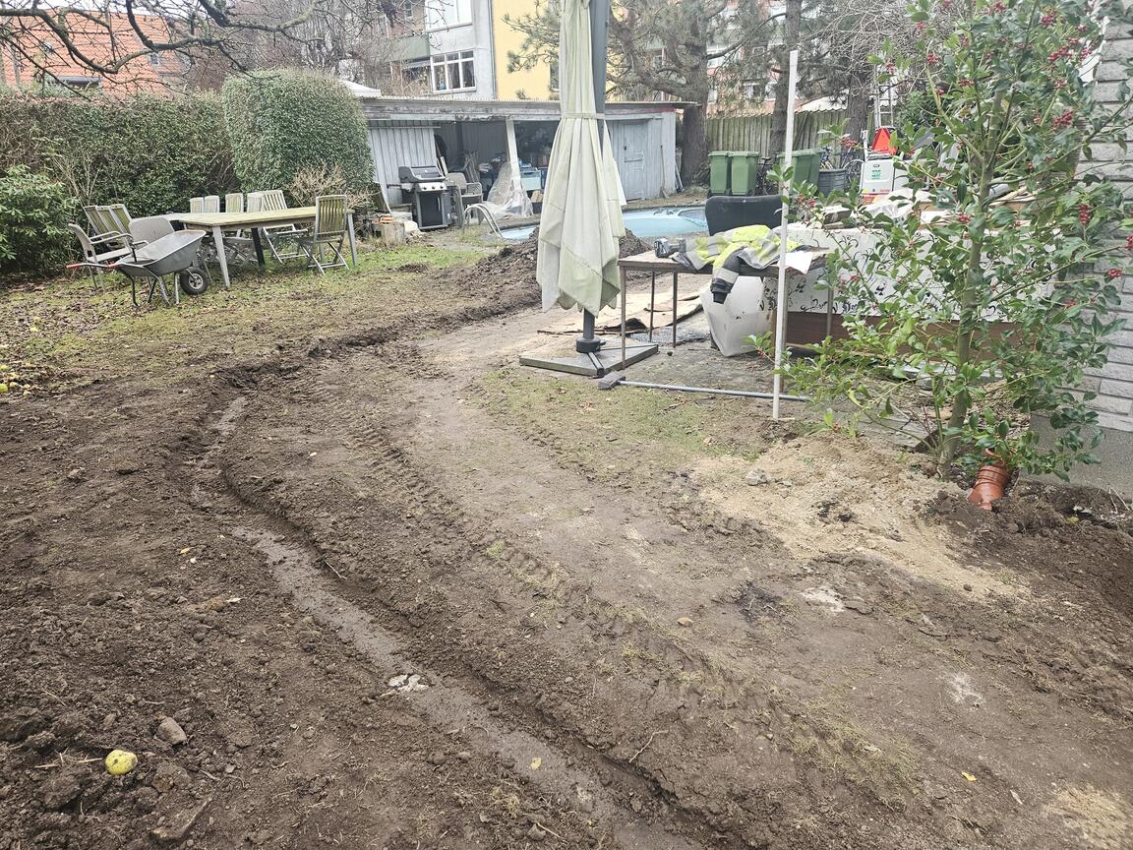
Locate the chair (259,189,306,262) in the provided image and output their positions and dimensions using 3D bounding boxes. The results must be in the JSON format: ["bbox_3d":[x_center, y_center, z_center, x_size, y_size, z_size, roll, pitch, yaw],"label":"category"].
[{"bbox_3d":[-4.113,-2.858,10.843,0.550,0.940,0.450,16,27,39],"label":"chair"}]

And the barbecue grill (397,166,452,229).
[{"bbox_3d":[-2.692,-4.325,14.244,0.800,1.120,0.620,-17,25,-33],"label":"barbecue grill"}]

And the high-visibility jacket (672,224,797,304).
[{"bbox_3d":[1.136,-1.103,5.198,0.760,0.420,0.850,16,27,37],"label":"high-visibility jacket"}]

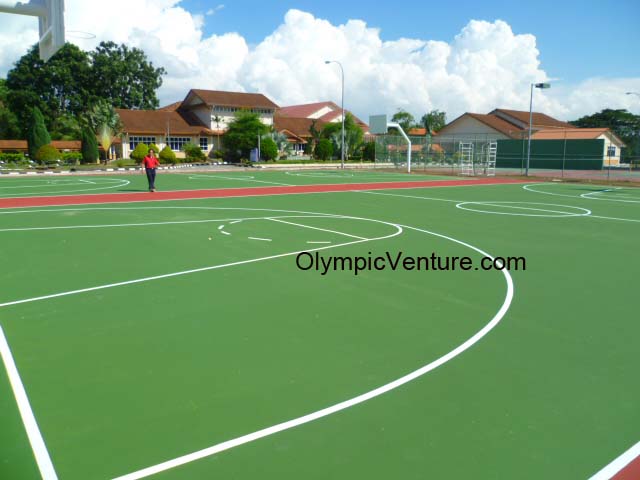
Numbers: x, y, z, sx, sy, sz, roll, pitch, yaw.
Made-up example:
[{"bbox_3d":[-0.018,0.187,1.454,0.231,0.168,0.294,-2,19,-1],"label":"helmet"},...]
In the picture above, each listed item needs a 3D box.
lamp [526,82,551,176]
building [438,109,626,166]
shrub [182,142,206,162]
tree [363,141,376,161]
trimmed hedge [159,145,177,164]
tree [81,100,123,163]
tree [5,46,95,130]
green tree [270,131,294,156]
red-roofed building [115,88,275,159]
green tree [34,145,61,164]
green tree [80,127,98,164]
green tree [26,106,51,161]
[{"bbox_3d":[15.926,-8.026,37.938,1.760,6.590,0.450,-3,10,-22],"label":"lamp"},{"bbox_3d":[31.983,-15.370,75.937,17.000,8.400,22.000,-6,12,-36],"label":"building"},{"bbox_3d":[-13.575,-9.438,56.000,2.518,2.184,2.518,0,9,0],"label":"shrub"},{"bbox_3d":[5.370,-9.679,56.162,1.520,2.190,1.520,2,10,5],"label":"tree"},{"bbox_3d":[-15.734,-8.810,53.500,1.754,1.985,1.754,0,9,0],"label":"trimmed hedge"},{"bbox_3d":[-19.363,-9.564,46.088,3.560,5.540,3.200,-3,10,-22],"label":"tree"},{"bbox_3d":[-37.052,-18.903,70.913,11.780,15.030,11.190,-4,11,-27],"label":"tree"},{"bbox_3d":[-4.685,-11.561,63.000,2.597,3.356,2.597,0,9,0],"label":"green tree"},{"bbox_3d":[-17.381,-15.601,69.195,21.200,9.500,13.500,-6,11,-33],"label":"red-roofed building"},{"bbox_3d":[-24.671,-7.808,47.000,2.246,1.610,2.246,0,9,0],"label":"green tree"},{"bbox_3d":[-24.108,-9.925,54.147,1.880,3.810,1.880,1,10,0],"label":"green tree"},{"bbox_3d":[-28.289,-10.502,52.030,2.410,5.670,2.410,1,10,0],"label":"green tree"}]

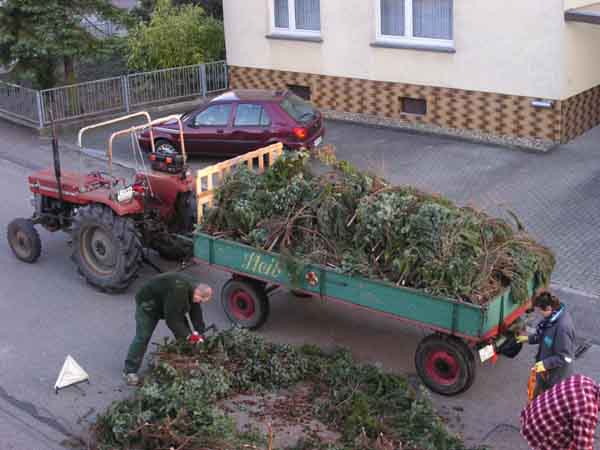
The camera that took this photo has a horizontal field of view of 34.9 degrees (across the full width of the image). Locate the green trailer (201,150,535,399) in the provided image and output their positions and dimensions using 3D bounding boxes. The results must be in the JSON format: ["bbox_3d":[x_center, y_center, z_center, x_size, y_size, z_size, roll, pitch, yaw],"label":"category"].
[{"bbox_3d":[0.721,0.452,11.586,4.330,2.000,1.650,13,24,37],"label":"green trailer"}]

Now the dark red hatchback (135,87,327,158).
[{"bbox_3d":[-1.500,-2.118,20.334,3.860,1.380,1.650,3,20,16],"label":"dark red hatchback"}]

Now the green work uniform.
[{"bbox_3d":[-1.545,1.154,10.819,0.890,1.170,0.520,-5,19,-8],"label":"green work uniform"}]

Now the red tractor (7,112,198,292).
[{"bbox_3d":[-2.992,-0.489,14.374,3.000,2.250,1.660,13,24,37],"label":"red tractor"}]

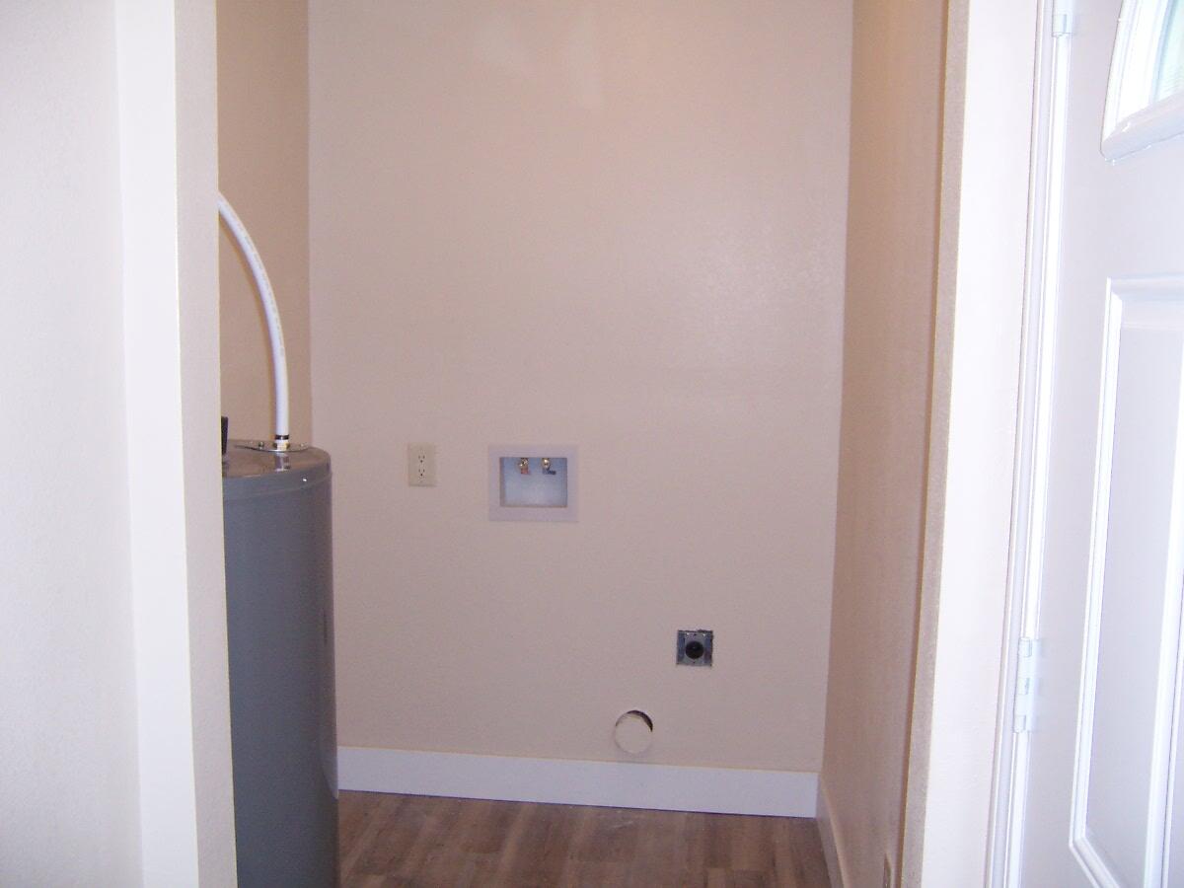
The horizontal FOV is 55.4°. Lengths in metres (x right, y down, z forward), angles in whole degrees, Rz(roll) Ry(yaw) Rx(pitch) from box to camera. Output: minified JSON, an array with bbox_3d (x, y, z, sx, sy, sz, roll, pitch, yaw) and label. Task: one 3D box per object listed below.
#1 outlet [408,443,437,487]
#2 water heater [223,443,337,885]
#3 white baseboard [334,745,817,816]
[{"bbox_3d":[-0.465,0.059,3.090,0.072,0.115,0.007,2,7,6],"label":"outlet"},{"bbox_3d":[-0.730,0.579,2.057,0.490,1.115,0.490,2,7,6],"label":"water heater"},{"bbox_3d":[-0.081,0.946,3.155,1.415,0.132,0.014,2,7,6],"label":"white baseboard"}]

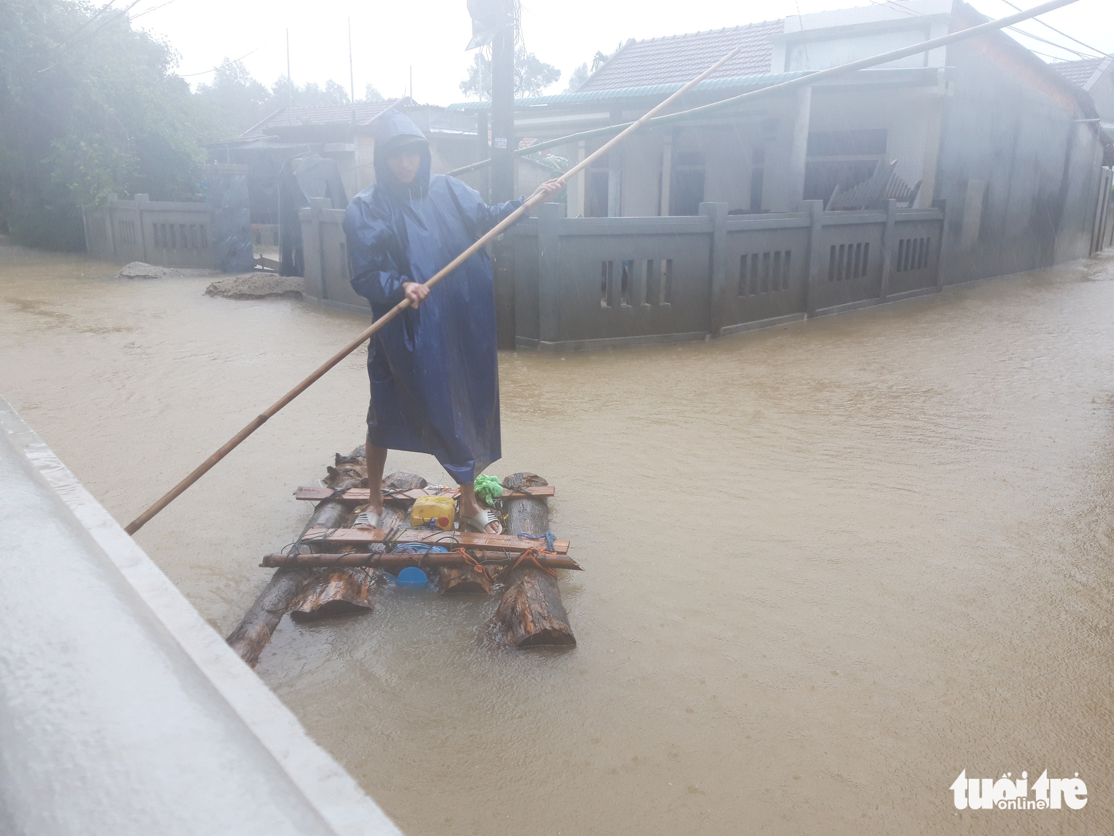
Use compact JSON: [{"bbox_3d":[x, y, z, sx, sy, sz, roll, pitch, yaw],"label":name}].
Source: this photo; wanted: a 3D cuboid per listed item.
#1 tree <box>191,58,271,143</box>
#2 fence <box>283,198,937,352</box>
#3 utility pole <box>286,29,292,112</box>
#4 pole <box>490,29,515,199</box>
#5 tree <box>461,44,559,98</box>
[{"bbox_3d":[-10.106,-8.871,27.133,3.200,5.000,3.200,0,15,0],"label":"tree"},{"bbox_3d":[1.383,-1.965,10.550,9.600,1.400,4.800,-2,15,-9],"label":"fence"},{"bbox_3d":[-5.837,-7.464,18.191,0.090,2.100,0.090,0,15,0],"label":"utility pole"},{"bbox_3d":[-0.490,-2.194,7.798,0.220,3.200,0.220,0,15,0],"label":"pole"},{"bbox_3d":[-1.577,-9.951,28.393,3.700,5.000,3.500,0,15,0],"label":"tree"}]

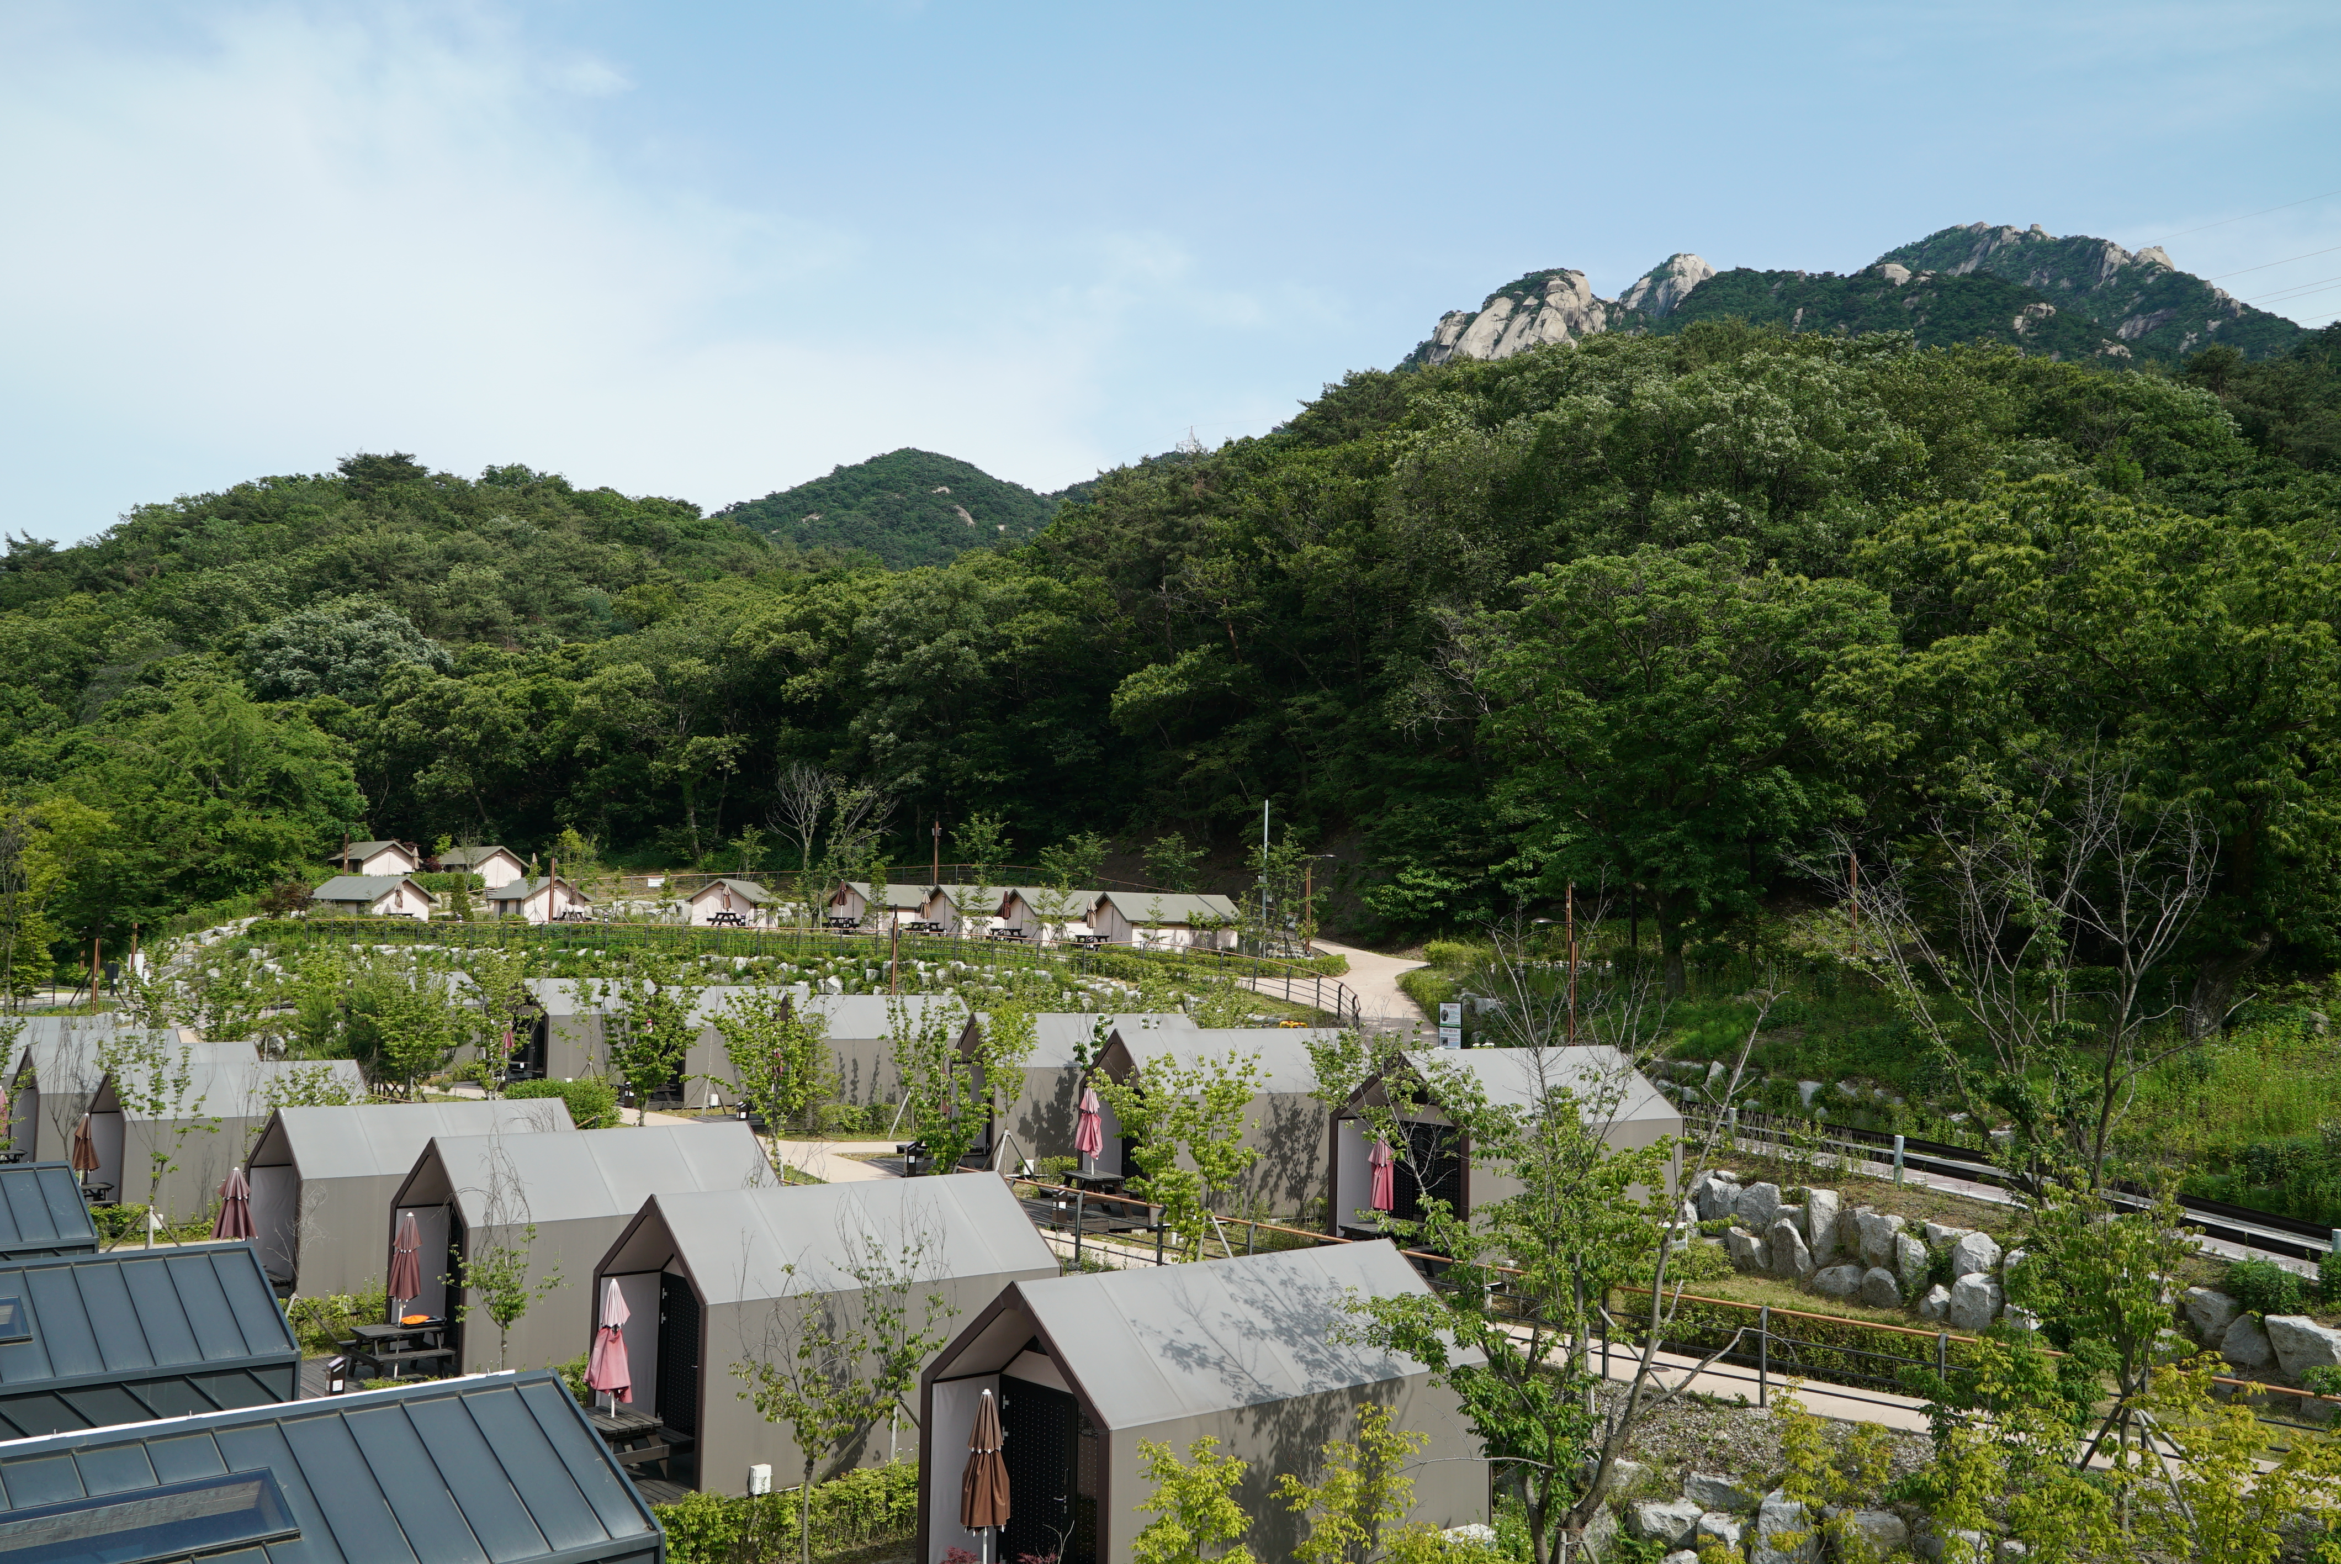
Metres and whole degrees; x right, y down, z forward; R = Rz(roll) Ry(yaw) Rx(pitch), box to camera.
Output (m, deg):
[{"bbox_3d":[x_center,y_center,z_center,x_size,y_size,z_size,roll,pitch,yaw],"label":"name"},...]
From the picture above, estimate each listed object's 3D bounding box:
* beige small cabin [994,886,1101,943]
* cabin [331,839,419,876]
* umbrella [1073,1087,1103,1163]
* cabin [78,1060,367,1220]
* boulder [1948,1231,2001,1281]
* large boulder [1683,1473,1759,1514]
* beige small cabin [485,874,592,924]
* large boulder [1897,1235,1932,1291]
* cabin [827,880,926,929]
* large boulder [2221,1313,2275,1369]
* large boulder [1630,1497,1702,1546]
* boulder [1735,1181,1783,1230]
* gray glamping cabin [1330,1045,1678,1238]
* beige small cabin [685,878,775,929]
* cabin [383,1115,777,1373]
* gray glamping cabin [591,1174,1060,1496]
[{"bbox_3d":[-4.750,6.479,91.483,6.200,2.600,3.400,5,-7,-38],"label":"beige small cabin"},{"bbox_3d":[-47.522,4.902,116.858,3.550,2.484,5.039,6,-7,-44],"label":"cabin"},{"bbox_3d":[-1.436,5.961,34.200,0.500,1.400,0.500,1,-5,0],"label":"umbrella"},{"bbox_3d":[-20.623,7.873,43.009,5.094,3.324,2.950,6,-7,-41],"label":"cabin"},{"bbox_3d":[12.135,7.149,29.400,0.800,0.760,0.750,-1,-6,25],"label":"boulder"},{"bbox_3d":[5.895,7.628,20.900,0.520,0.450,0.700,5,-6,-40],"label":"large boulder"},{"bbox_3d":[-33.365,6.337,102.817,3.550,2.484,5.039,6,-7,-43],"label":"beige small cabin"},{"bbox_3d":[10.513,6.802,27.600,0.500,0.780,0.550,-1,-6,18],"label":"large boulder"},{"bbox_3d":[-13.099,6.361,95.148,6.200,2.600,3.400,6,-7,-42],"label":"cabin"},{"bbox_3d":[14.295,7.426,25.900,0.710,0.750,0.660,-1,-6,25],"label":"large boulder"},{"bbox_3d":[5.266,7.856,20.700,0.720,0.480,0.550,-1,-6,18],"label":"large boulder"},{"bbox_3d":[9.112,6.551,30.200,0.680,0.680,0.600,-1,-6,18],"label":"boulder"},{"bbox_3d":[5.489,5.975,31.482,5.094,3.324,2.950,5,-7,-38],"label":"gray glamping cabin"},{"bbox_3d":[-22.235,6.389,99.868,3.400,2.550,6.000,1,-5,3],"label":"beige small cabin"},{"bbox_3d":[-9.697,7.639,32.893,5.618,3.452,3.250,5,-7,-41],"label":"cabin"},{"bbox_3d":[-4.320,6.805,24.956,5.094,3.324,2.950,6,-7,-41],"label":"gray glamping cabin"}]

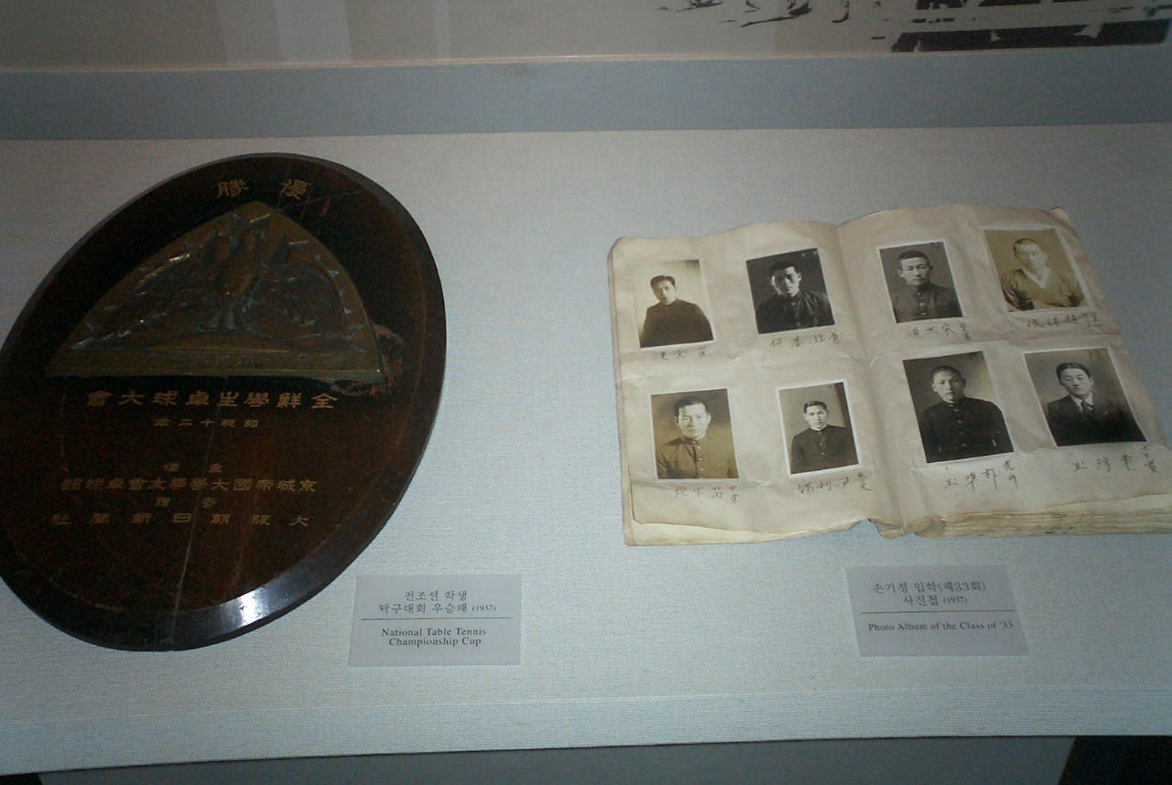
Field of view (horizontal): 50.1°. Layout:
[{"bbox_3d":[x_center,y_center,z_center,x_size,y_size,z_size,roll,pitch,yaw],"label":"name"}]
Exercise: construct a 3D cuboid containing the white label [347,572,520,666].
[{"bbox_3d":[-0.089,0.135,0.748,0.100,0.004,0.059,0,54,-2],"label":"white label"}]

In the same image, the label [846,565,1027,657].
[{"bbox_3d":[0.212,0.131,0.759,0.100,0.004,0.059,0,54,-2],"label":"label"}]

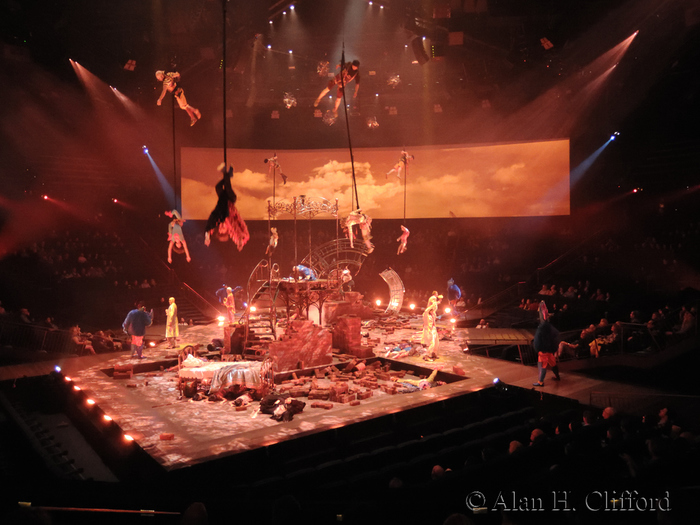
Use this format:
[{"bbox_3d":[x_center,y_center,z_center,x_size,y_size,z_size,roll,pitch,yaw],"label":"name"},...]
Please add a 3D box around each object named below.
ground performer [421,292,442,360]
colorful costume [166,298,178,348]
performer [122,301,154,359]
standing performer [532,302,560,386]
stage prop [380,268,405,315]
[{"bbox_3d":[2.404,1.888,16.700,0.620,1.980,0.580,0,0,9],"label":"ground performer"},{"bbox_3d":[-5.948,2.022,19.000,0.420,1.700,0.500,0,0,-15],"label":"colorful costume"},{"bbox_3d":[-6.425,2.043,17.200,0.650,1.720,0.850,0,0,-30],"label":"performer"},{"bbox_3d":[4.720,1.940,13.600,0.680,2.020,0.620,0,0,-6],"label":"standing performer"},{"bbox_3d":[2.177,1.485,29.000,1.200,2.350,0.600,0,0,12],"label":"stage prop"}]

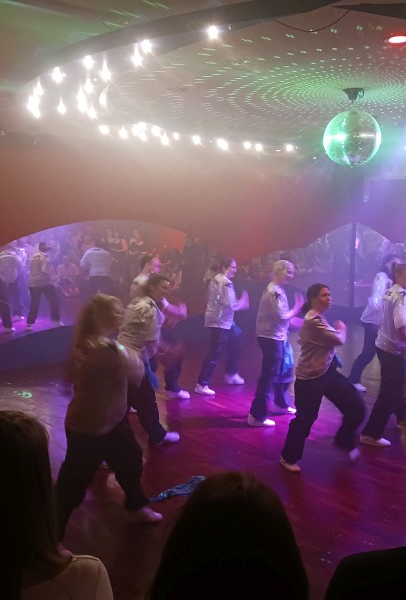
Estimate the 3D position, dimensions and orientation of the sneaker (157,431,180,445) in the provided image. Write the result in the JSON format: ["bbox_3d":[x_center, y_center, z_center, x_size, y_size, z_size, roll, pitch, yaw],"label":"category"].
[{"bbox_3d":[-0.321,1.251,5.744,0.270,0.105,0.105,-2,6,-28],"label":"sneaker"}]

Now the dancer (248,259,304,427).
[{"bbox_3d":[0.780,0.411,6.489,0.560,1.680,0.580,0,6,-12],"label":"dancer"}]

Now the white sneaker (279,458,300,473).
[{"bbox_3d":[0.716,1.334,5.121,0.270,0.100,0.105,6,7,42],"label":"white sneaker"}]

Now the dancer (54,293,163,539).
[{"bbox_3d":[-0.616,0.700,4.012,0.700,1.520,0.560,0,6,-16],"label":"dancer"}]

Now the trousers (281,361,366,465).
[{"bbox_3d":[1.021,0.907,5.236,0.660,0.820,0.450,1,5,-5],"label":"trousers"}]

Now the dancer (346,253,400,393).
[{"bbox_3d":[2.166,0.291,7.829,0.580,1.720,0.550,0,6,-8],"label":"dancer"}]

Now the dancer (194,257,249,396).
[{"bbox_3d":[0.261,0.288,7.724,0.620,1.670,0.580,0,6,-14],"label":"dancer"}]

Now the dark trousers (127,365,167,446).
[{"bbox_3d":[-0.559,0.868,5.367,0.600,0.830,0.500,0,6,-15],"label":"dark trousers"}]

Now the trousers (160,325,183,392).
[{"bbox_3d":[-0.481,0.683,7.164,0.520,0.840,0.480,0,6,-12],"label":"trousers"}]

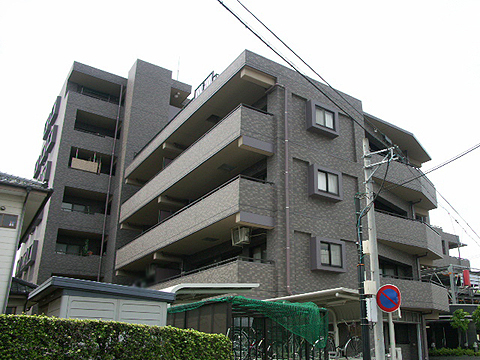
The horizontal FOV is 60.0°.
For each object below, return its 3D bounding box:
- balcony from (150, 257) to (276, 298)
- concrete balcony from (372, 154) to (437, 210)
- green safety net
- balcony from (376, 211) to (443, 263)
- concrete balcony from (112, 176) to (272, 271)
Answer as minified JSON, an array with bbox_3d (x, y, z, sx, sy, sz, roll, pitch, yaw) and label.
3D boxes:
[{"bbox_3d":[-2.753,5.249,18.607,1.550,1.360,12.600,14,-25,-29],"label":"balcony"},{"bbox_3d":[8.030,0.033,20.765,5.908,1.360,1.333,18,-27,-36],"label":"concrete balcony"},{"bbox_3d":[0.178,2.730,7.679,2.000,0.800,2.100,14,-25,-29],"label":"green safety net"},{"bbox_3d":[7.989,2.695,19.693,5.908,1.360,1.333,18,-27,-36],"label":"balcony"},{"bbox_3d":[-3.112,2.791,20.281,1.550,1.360,14.100,14,-25,-29],"label":"concrete balcony"}]

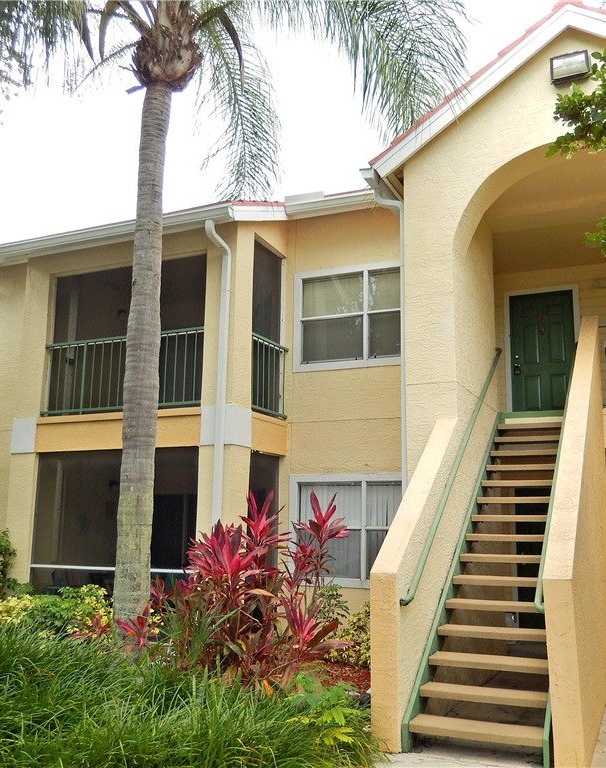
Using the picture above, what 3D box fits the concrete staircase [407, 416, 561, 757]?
[{"bbox_3d":[2.020,1.439,7.099,0.990,2.970,4.170,-4,-11,25],"label":"concrete staircase"}]

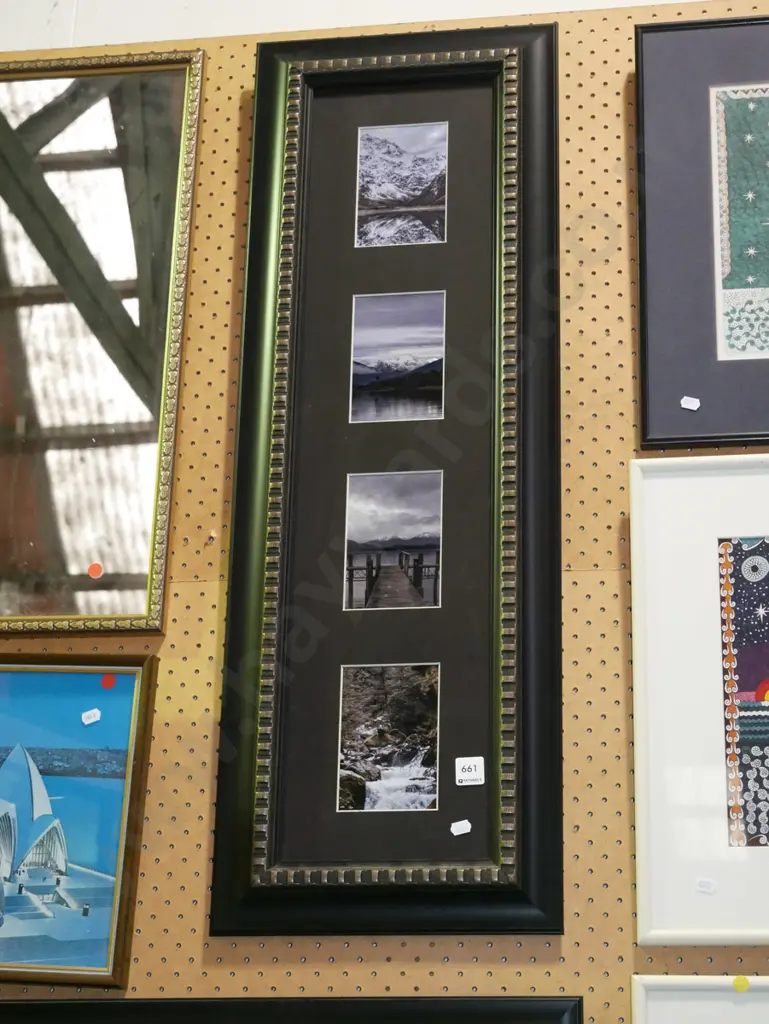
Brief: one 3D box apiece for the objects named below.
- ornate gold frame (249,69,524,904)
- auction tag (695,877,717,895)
[{"bbox_3d":[0.010,-0.066,2.014,0.236,0.848,0.020,-2,-22,9],"label":"ornate gold frame"},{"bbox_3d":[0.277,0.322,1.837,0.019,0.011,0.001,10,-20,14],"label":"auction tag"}]

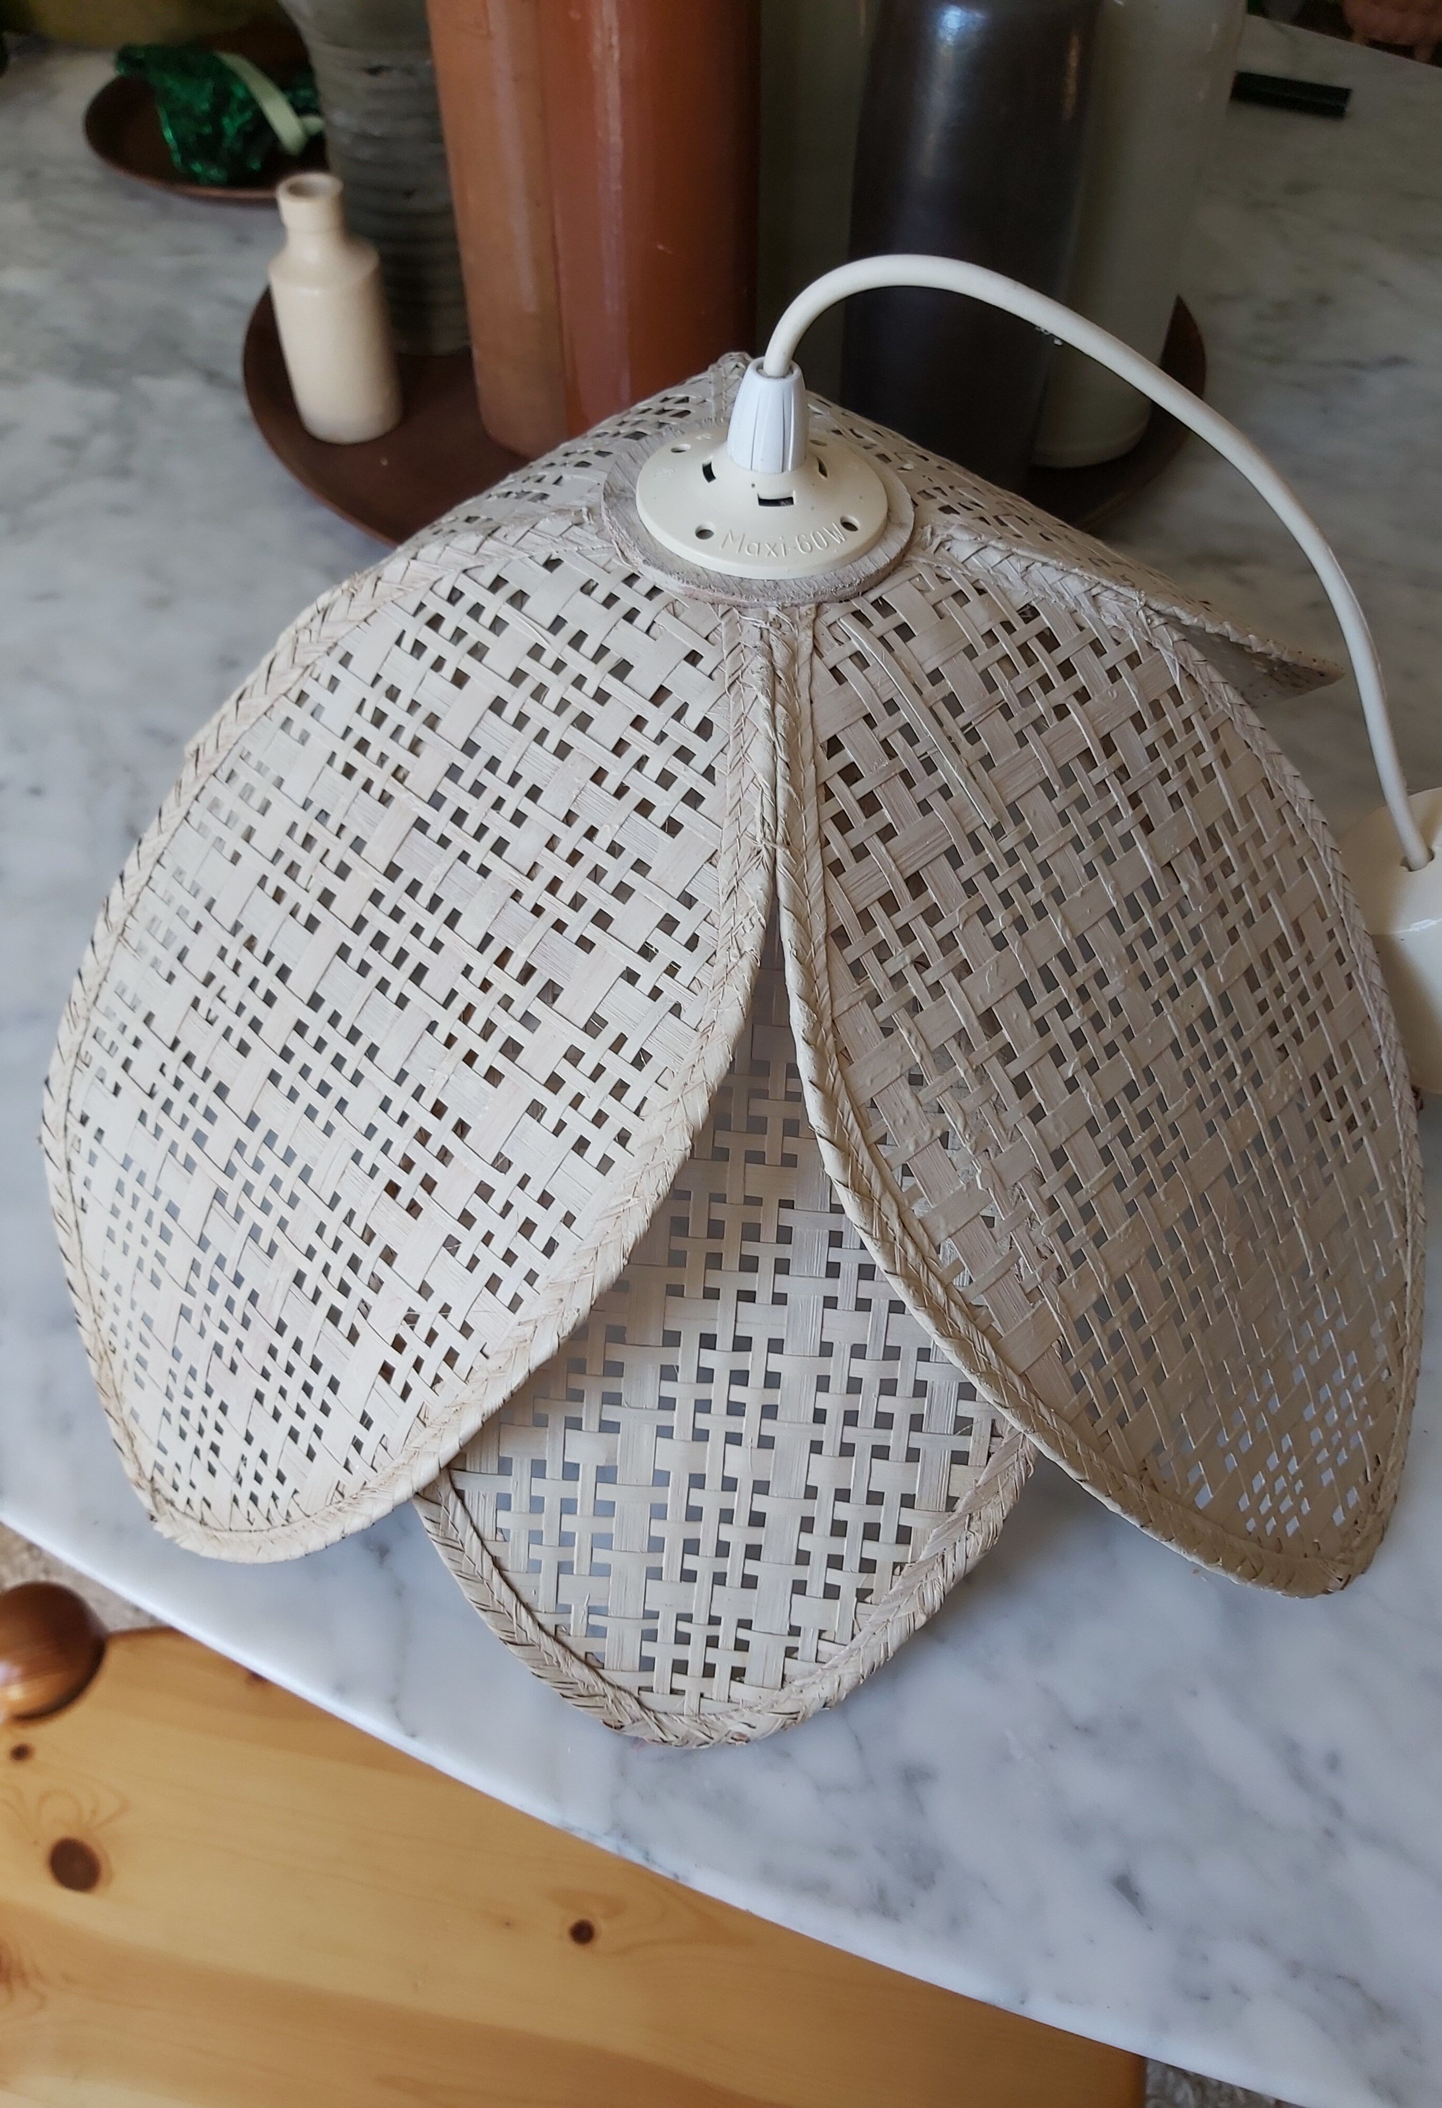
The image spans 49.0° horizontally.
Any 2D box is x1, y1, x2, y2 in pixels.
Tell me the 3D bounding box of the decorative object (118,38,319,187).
[{"bbox_3d":[-0.279,-0.524,0.887,0.135,0.050,0.100,0,51,0],"label":"decorative object"}]

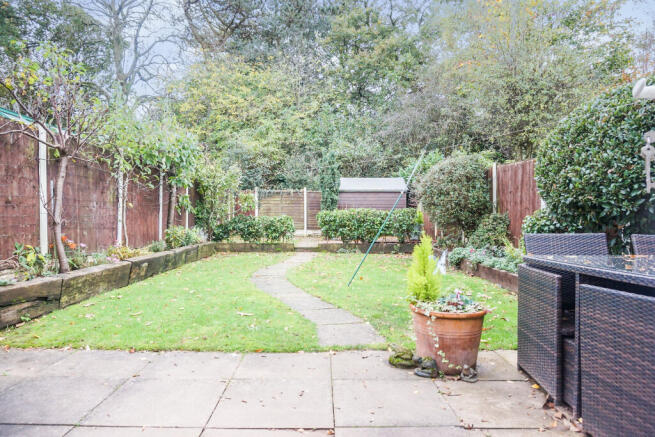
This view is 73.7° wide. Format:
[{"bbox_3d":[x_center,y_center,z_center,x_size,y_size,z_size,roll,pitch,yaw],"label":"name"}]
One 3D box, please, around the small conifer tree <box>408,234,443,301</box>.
[{"bbox_3d":[0.660,0.340,2.960,0.235,0.460,0.230,0,0,0],"label":"small conifer tree"}]

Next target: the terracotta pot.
[{"bbox_3d":[0.805,0.770,2.900,0.500,0.410,0.500,0,0,0],"label":"terracotta pot"}]

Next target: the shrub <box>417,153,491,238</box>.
[{"bbox_3d":[2.920,-0.430,10.100,1.680,2.150,1.600,0,0,0],"label":"shrub"}]

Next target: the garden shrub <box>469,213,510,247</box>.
[{"bbox_3d":[3.100,0.270,8.400,0.800,0.770,0.750,0,0,0],"label":"garden shrub"}]

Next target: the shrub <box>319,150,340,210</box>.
[{"bbox_3d":[0.065,-0.820,14.600,0.720,2.950,0.700,0,0,0],"label":"shrub"}]

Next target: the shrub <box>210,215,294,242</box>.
[{"bbox_3d":[-2.320,0.310,13.400,2.600,0.860,0.800,0,0,0],"label":"shrub"}]

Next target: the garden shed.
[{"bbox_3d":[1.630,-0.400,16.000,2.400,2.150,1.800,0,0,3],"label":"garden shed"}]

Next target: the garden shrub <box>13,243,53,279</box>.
[{"bbox_3d":[-3.130,0.445,4.650,0.420,0.390,0.400,0,0,0],"label":"garden shrub"}]

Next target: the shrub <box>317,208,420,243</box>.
[{"bbox_3d":[1.250,0.210,13.400,3.050,1.030,0.800,0,0,0],"label":"shrub"}]

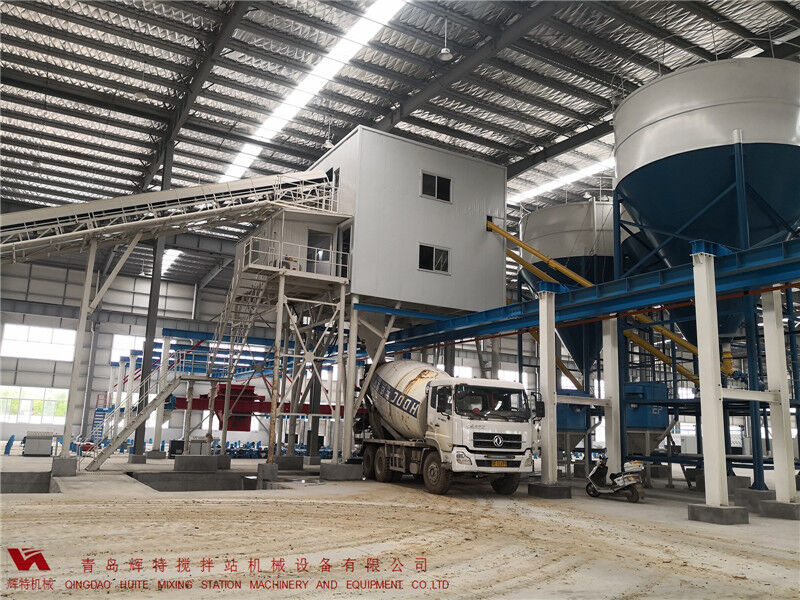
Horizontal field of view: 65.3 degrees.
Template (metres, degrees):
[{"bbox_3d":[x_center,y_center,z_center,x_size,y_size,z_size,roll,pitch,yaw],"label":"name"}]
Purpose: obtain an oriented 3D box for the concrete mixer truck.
[{"bbox_3d":[0.864,3.910,20.243,2.500,3.980,8.900,7,-13,-22],"label":"concrete mixer truck"}]

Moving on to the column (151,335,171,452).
[{"bbox_3d":[-11.549,4.512,30.340,0.320,5.628,0.320,9,-14,-30],"label":"column"}]

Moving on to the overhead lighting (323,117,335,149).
[{"bbox_3d":[-3.033,-7.170,26.619,0.470,1.385,0.470,2,-12,0],"label":"overhead lighting"}]

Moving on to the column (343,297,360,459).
[{"bbox_3d":[-1.708,2.716,22.112,0.220,5.928,0.220,9,-14,-30],"label":"column"}]

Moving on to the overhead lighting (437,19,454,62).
[{"bbox_3d":[1.482,-8.338,19.979,0.470,1.522,0.470,2,-12,0],"label":"overhead lighting"}]

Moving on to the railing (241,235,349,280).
[{"bbox_3d":[-3.555,-1.259,21.615,3.580,1.050,0.900,9,-14,-30],"label":"railing"}]

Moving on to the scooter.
[{"bbox_3d":[5.822,4.847,16.923,0.680,1.110,1.820,10,-14,-34],"label":"scooter"}]

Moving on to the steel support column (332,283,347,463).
[{"bbox_3d":[-2.036,2.433,21.386,0.170,6.165,0.170,9,-14,-30],"label":"steel support column"}]

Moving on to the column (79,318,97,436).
[{"bbox_3d":[-23.146,5.946,46.717,0.420,9.265,0.500,9,-14,-30],"label":"column"}]

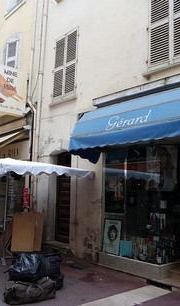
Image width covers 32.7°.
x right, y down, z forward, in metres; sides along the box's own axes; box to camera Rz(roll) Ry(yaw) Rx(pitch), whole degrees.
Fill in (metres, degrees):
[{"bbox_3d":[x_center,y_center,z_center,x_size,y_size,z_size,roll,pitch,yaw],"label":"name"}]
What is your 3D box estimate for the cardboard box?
[{"bbox_3d":[-1.642,2.110,8.243,0.794,0.977,0.326,1,-7,5],"label":"cardboard box"}]

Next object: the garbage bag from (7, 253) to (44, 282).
[{"bbox_3d":[-1.115,1.996,5.295,0.591,0.479,0.509,3,-7,-11],"label":"garbage bag"}]

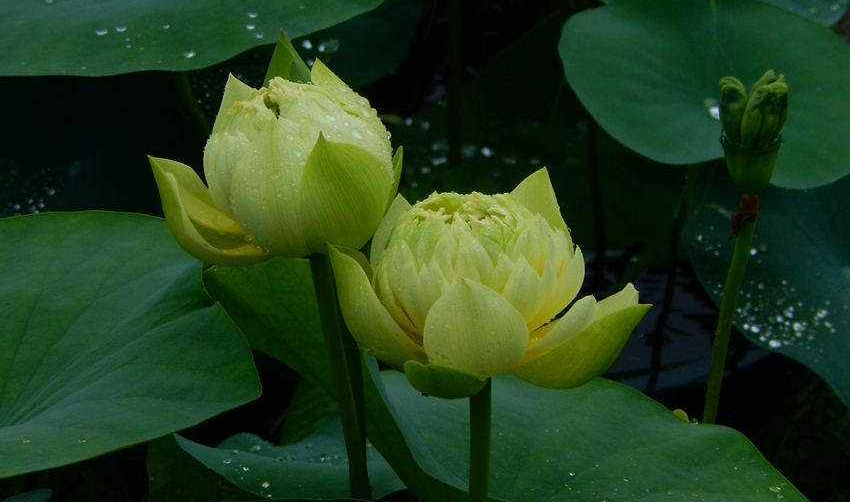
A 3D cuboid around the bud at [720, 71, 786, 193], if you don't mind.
[{"bbox_3d":[0.188,-0.069,2.380,0.039,0.070,0.038,6,20,0],"label":"bud"}]

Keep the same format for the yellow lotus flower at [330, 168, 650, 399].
[{"bbox_3d":[0.034,0.018,2.200,0.168,0.108,0.142,0,20,0],"label":"yellow lotus flower"}]

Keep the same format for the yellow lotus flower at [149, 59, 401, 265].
[{"bbox_3d":[-0.079,-0.049,2.250,0.137,0.108,0.118,-9,20,0],"label":"yellow lotus flower"}]

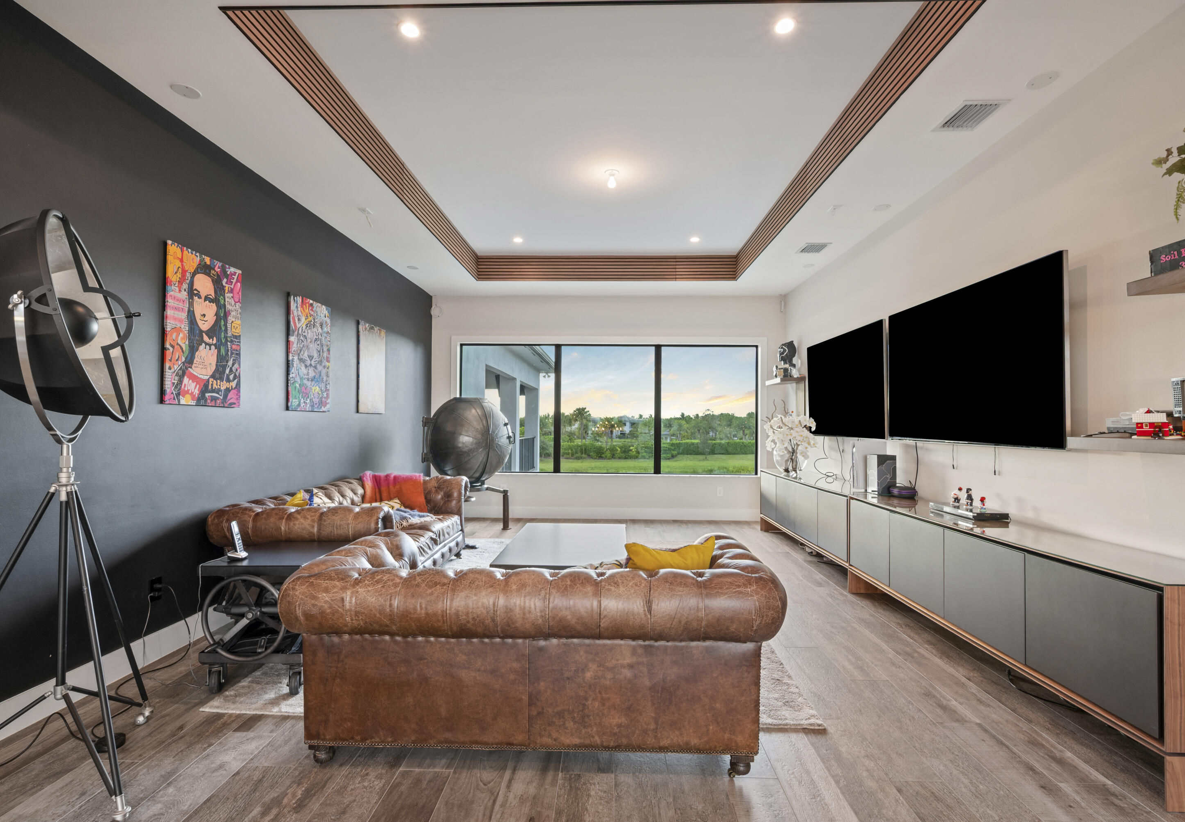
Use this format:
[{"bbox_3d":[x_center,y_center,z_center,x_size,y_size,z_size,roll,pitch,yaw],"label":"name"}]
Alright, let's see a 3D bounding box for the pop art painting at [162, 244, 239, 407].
[{"bbox_3d":[-2.365,-0.481,3.337,0.035,0.899,0.625,0,-1,2],"label":"pop art painting"}]

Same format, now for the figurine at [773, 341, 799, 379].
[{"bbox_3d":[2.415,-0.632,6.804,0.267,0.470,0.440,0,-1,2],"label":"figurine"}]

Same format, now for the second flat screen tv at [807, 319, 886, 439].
[{"bbox_3d":[2.429,-0.243,5.313,0.045,0.973,1.711,0,-1,2],"label":"second flat screen tv"}]

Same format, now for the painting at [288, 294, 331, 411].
[{"bbox_3d":[-2.283,-0.440,4.424,0.030,0.903,0.612,0,-1,2],"label":"painting"}]

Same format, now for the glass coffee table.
[{"bbox_3d":[-0.164,1.174,4.040,0.873,0.420,1.415,0,-1,2],"label":"glass coffee table"}]

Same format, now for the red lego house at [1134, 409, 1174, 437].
[{"bbox_3d":[2.296,0.051,2.244,0.112,0.122,0.090,-1,-2,38],"label":"red lego house"}]

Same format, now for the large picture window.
[{"bbox_3d":[0.207,-0.034,7.508,4.063,1.773,0.100,0,-1,2],"label":"large picture window"}]

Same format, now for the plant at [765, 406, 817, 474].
[{"bbox_3d":[2.189,0.325,6.004,0.502,0.763,0.532,0,-1,2],"label":"plant"}]

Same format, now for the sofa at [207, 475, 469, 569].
[{"bbox_3d":[-1.772,1.007,4.400,1.024,0.758,2.208,0,-1,2],"label":"sofa"}]

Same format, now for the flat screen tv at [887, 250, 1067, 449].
[{"bbox_3d":[2.371,-0.289,3.538,0.045,0.968,1.688,0,-1,2],"label":"flat screen tv"}]

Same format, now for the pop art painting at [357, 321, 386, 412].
[{"bbox_3d":[-2.248,-0.425,5.583,0.030,0.903,0.612,0,-1,2],"label":"pop art painting"}]

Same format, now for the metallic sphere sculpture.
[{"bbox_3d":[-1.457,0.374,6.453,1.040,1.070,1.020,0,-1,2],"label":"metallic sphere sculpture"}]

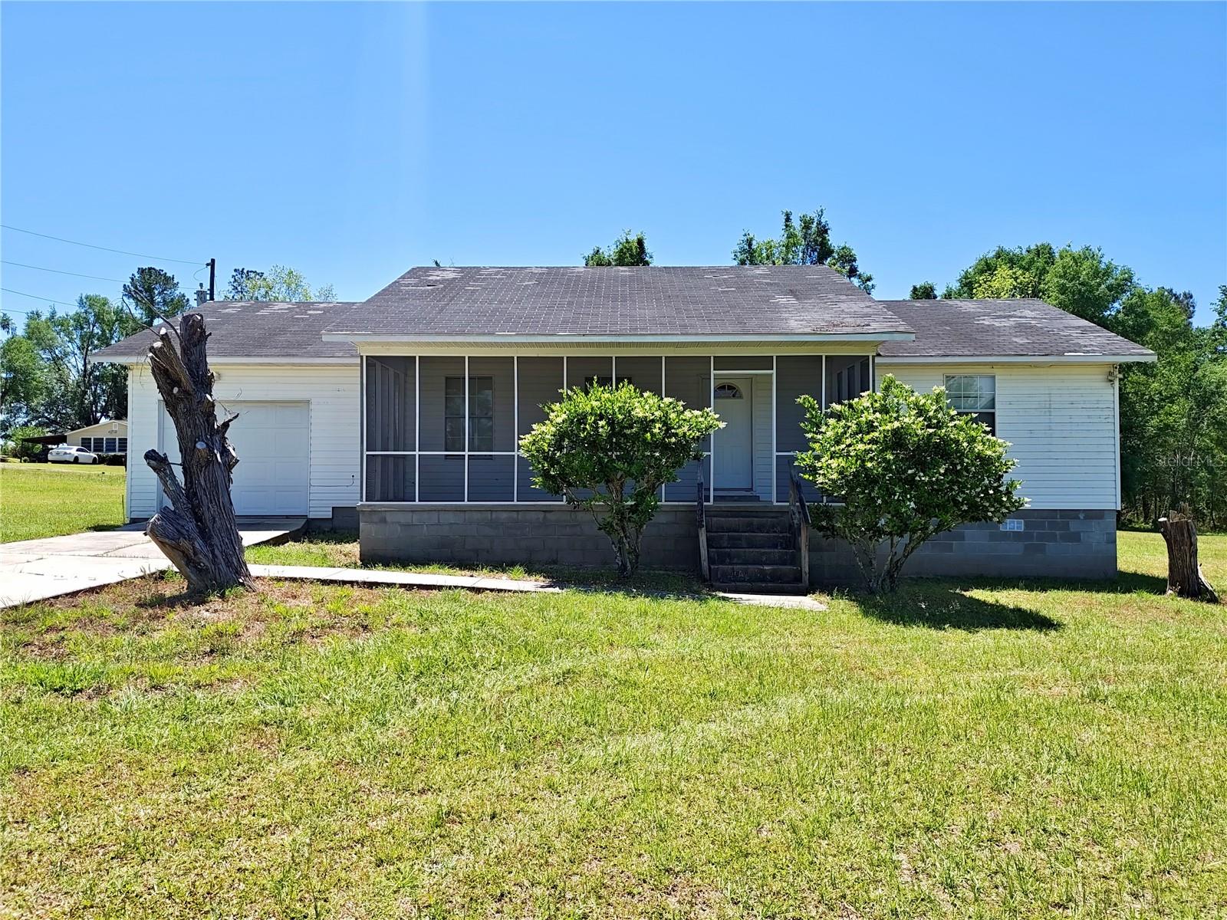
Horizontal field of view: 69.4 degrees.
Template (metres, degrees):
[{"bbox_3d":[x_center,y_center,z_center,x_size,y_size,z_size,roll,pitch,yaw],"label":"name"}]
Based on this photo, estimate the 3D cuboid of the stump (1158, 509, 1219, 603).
[{"bbox_3d":[8.030,1.322,12.368,0.750,1.270,0.600,0,-2,0],"label":"stump"}]

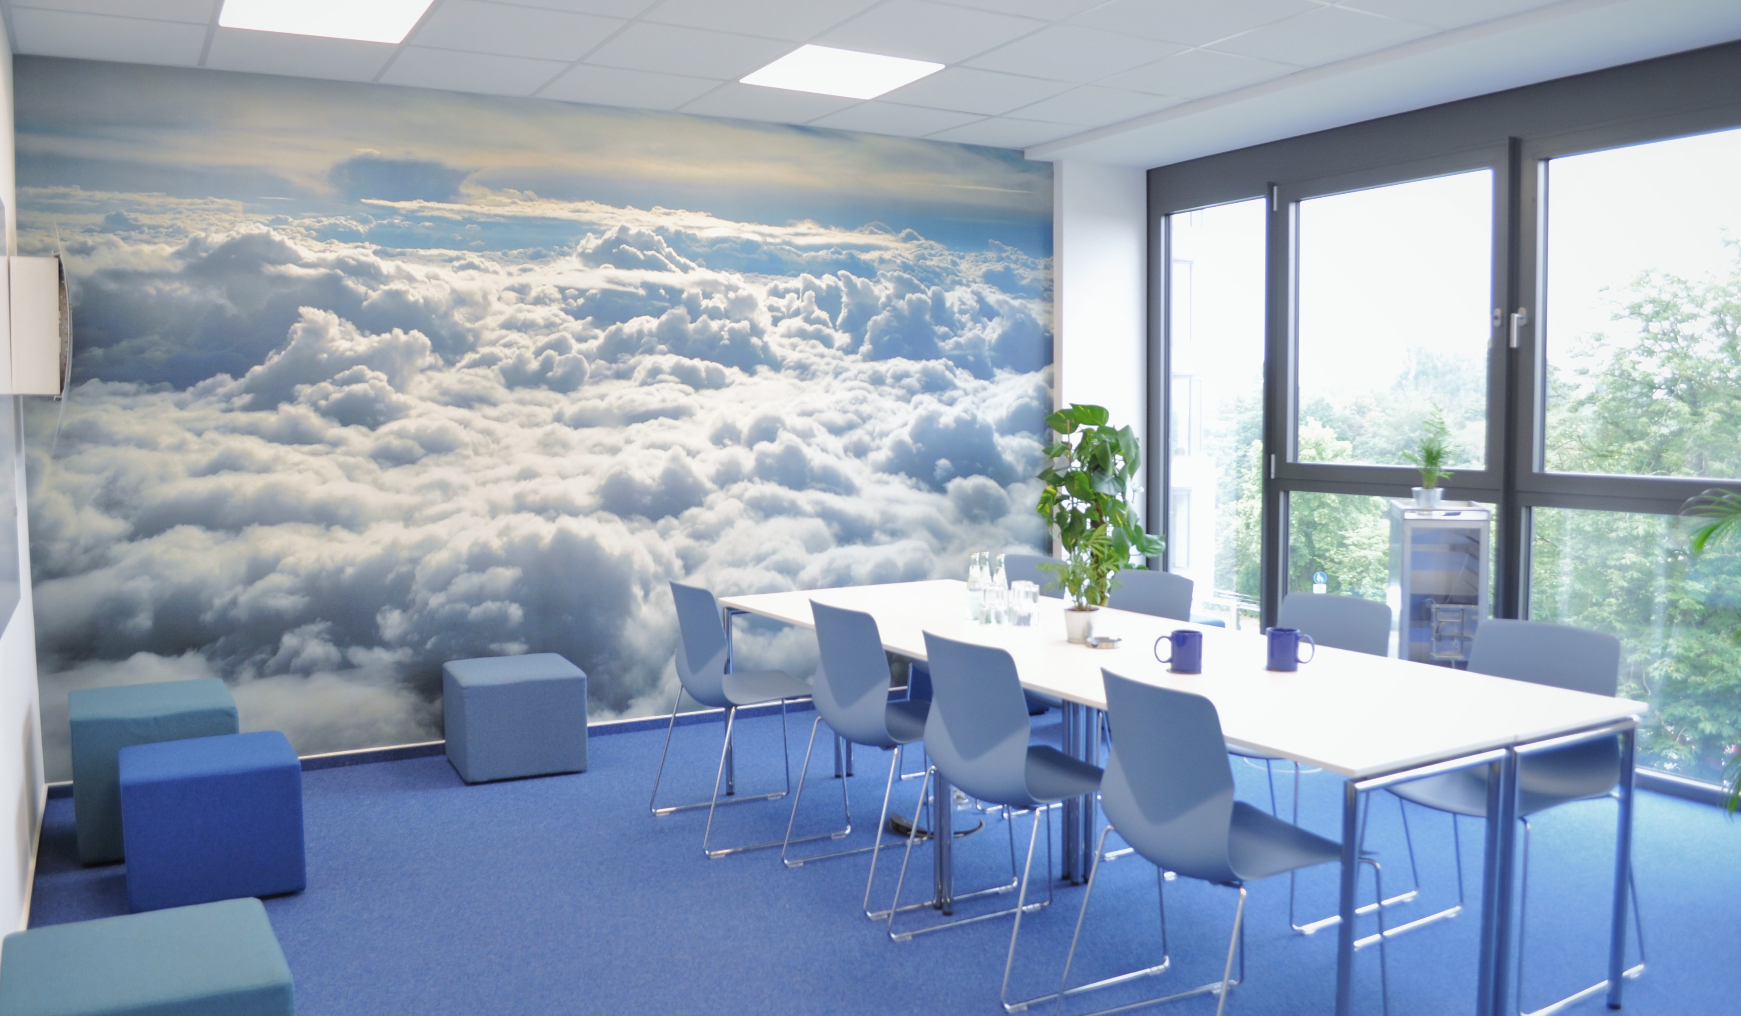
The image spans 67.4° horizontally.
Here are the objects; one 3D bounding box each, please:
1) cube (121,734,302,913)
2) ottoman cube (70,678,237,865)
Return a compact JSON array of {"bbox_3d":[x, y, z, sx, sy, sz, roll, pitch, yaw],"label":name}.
[{"bbox_3d":[-2.007,0.942,3.976,0.466,0.384,0.449,-3,5,-30],"label":"cube"},{"bbox_3d":[-2.414,0.870,4.407,0.473,0.463,0.489,-3,5,-32],"label":"ottoman cube"}]

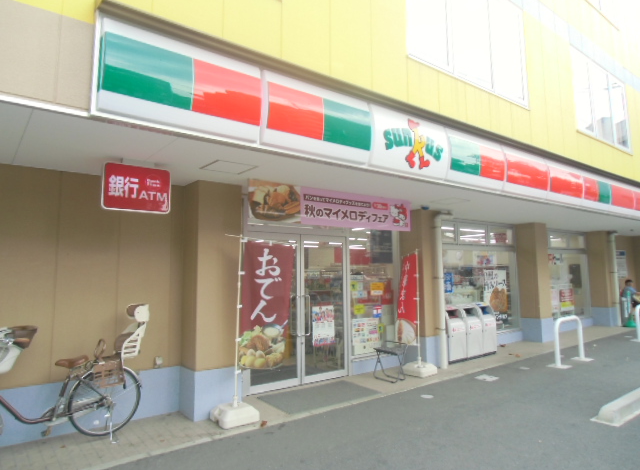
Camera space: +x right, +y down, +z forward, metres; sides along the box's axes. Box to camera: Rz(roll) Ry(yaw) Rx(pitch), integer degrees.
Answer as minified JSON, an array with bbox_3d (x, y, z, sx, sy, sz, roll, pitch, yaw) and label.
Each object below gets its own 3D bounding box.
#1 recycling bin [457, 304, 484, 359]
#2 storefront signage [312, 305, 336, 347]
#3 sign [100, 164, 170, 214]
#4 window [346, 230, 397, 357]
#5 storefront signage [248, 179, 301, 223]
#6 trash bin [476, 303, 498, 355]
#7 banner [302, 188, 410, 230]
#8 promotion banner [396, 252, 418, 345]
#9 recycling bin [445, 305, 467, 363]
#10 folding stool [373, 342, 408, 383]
[{"bbox_3d":[2.714,1.788,8.286,0.499,0.959,0.374,3,-6,-38],"label":"recycling bin"},{"bbox_3d":[0.070,1.355,6.614,0.412,0.577,0.015,3,-6,-38],"label":"storefront signage"},{"bbox_3d":[-1.701,-0.418,4.104,0.571,0.409,0.100,3,-6,-38],"label":"sign"},{"bbox_3d":[0.872,0.866,7.297,1.139,2.200,0.070,3,-6,-38],"label":"window"},{"bbox_3d":[-0.511,-0.383,5.165,0.729,0.456,0.040,3,-6,-38],"label":"storefront signage"},{"bbox_3d":[3.105,1.811,8.595,0.499,0.959,0.374,3,-6,-38],"label":"trash bin"},{"bbox_3d":[0.567,-0.321,6.014,2.017,0.456,0.040,3,-6,-38],"label":"banner"},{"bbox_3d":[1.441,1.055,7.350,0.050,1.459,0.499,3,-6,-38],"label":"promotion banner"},{"bbox_3d":[2.316,1.765,7.973,0.515,0.959,0.374,3,-6,-38],"label":"recycling bin"},{"bbox_3d":[1.061,1.895,6.616,0.374,0.491,0.515,3,-6,-38],"label":"folding stool"}]

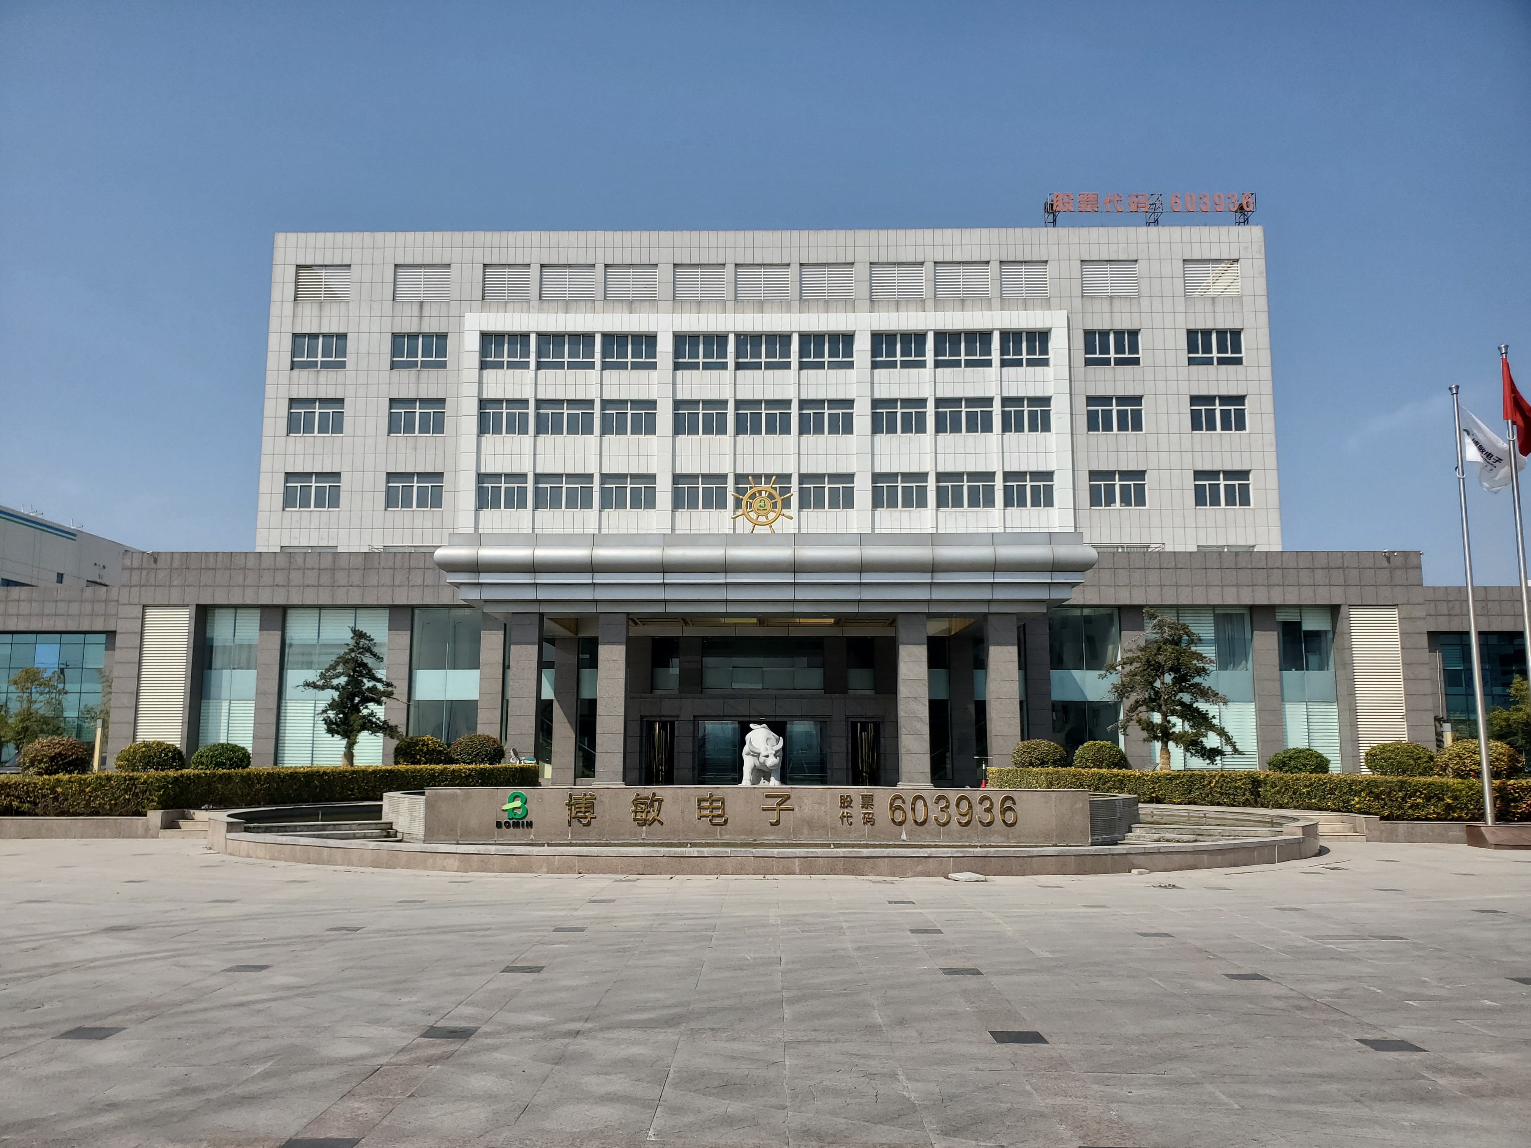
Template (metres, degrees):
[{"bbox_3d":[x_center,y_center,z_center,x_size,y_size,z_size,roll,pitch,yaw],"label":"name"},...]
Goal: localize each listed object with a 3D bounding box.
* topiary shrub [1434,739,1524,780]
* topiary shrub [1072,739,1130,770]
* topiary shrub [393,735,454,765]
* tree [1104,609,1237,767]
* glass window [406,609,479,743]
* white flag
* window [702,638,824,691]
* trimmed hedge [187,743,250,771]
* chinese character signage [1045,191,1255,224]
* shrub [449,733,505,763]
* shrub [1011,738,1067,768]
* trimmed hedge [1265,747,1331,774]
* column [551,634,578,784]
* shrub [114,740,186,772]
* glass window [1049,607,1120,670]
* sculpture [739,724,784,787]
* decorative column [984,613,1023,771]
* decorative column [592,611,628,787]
[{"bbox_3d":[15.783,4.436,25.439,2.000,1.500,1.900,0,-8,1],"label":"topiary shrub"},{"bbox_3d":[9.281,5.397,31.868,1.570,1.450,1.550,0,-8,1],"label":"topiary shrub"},{"bbox_3d":[-9.011,4.929,30.316,1.589,1.300,1.550,0,-8,1],"label":"topiary shrub"},{"bbox_3d":[12.787,3.879,36.323,4.307,5.564,4.000,0,-8,0],"label":"tree"},{"bbox_3d":[-11.666,4.184,41.697,2.623,6.019,0.150,0,-8,1],"label":"glass window"},{"bbox_3d":[14.055,-2.405,22.189,1.223,1.683,0.400,0,-8,0],"label":"white flag"},{"bbox_3d":[-0.127,3.866,48.960,5.194,2.392,0.150,0,-8,0],"label":"window"},{"bbox_3d":[-13.348,4.741,28.117,1.568,1.250,1.500,0,-8,1],"label":"trimmed hedge"},{"bbox_3d":[18.913,-17.989,56.491,10.207,1.600,1.100,0,-8,1],"label":"chinese character signage"},{"bbox_3d":[-7.710,4.932,30.792,1.483,1.300,1.500,0,-8,1],"label":"shrub"},{"bbox_3d":[8.515,5.867,35.827,1.789,1.398,1.750,0,-8,0],"label":"shrub"},{"bbox_3d":[14.412,5.250,31.066,1.777,1.084,1.750,0,-8,0],"label":"trimmed hedge"},{"bbox_3d":[-8.342,5.727,48.332,0.946,6.210,0.900,0,-8,0],"label":"column"},{"bbox_3d":[-14.618,4.546,27.329,1.691,1.150,1.650,0,-8,0],"label":"shrub"},{"bbox_3d":[13.643,2.754,49.125,3.015,2.715,0.150,0,-8,0],"label":"glass window"},{"bbox_3d":[-0.066,3.332,21.047,0.810,1.160,1.600,1,-8,-7],"label":"sculpture"},{"bbox_3d":[7.889,4.325,38.111,0.950,6.000,0.950,0,-8,1],"label":"decorative column"},{"bbox_3d":[-5.331,4.463,40.255,0.964,6.132,0.950,0,-8,0],"label":"decorative column"}]

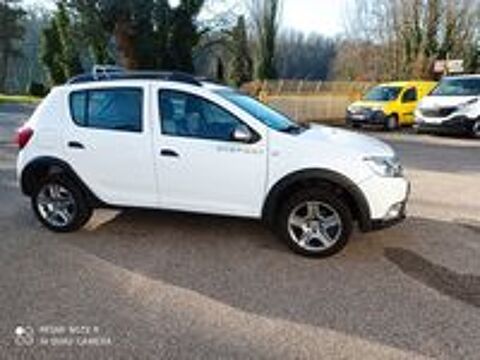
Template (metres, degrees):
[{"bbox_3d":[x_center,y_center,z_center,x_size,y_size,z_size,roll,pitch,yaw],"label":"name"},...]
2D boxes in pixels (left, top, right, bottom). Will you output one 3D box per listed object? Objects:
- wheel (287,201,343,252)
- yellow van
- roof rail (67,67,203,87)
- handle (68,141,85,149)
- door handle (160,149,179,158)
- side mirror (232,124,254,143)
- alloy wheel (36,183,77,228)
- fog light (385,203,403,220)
[{"bbox_3d":[0.672,0.384,3.455,0.445,0.445,0.180,3,13,13],"label":"wheel"},{"bbox_3d":[6.298,-2.952,15.284,4.220,1.820,1.830,-6,15,-27],"label":"yellow van"},{"bbox_3d":[-1.044,-0.981,3.750,1.430,0.115,0.080,3,13,13],"label":"roof rail"},{"bbox_3d":[-1.568,-0.333,3.729,0.165,0.065,0.040,3,13,13],"label":"handle"},{"bbox_3d":[-0.638,-0.239,3.526,0.170,0.065,0.040,3,13,13],"label":"door handle"},{"bbox_3d":[0.025,-0.380,3.263,0.150,0.145,0.210,3,13,13],"label":"side mirror"},{"bbox_3d":[-1.851,0.234,4.017,0.445,0.445,0.180,3,13,13],"label":"alloy wheel"},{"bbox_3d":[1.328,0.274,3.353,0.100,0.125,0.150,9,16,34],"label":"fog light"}]

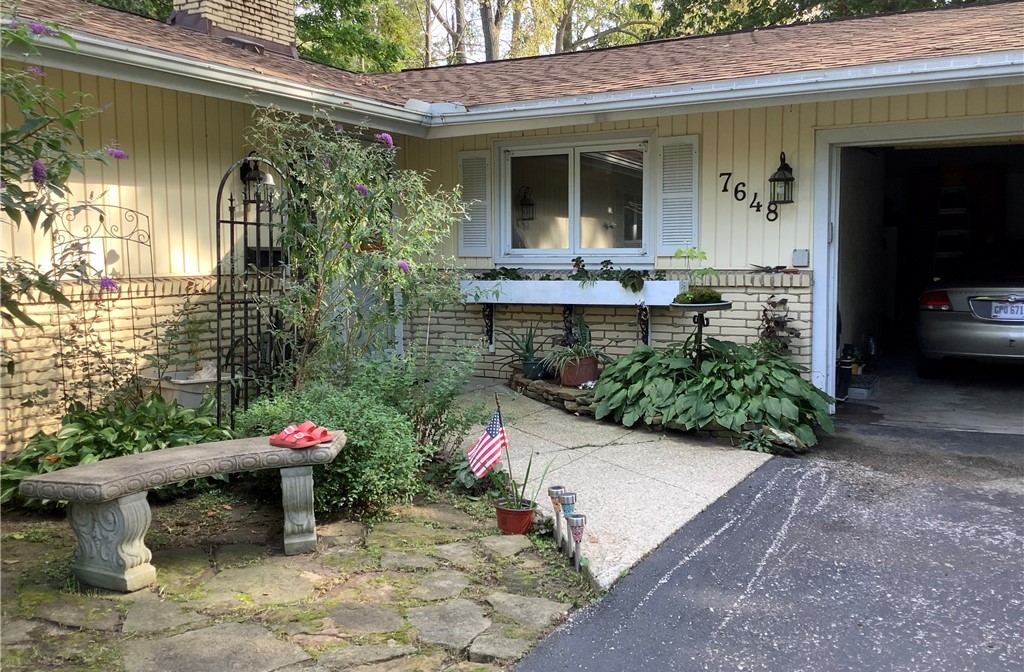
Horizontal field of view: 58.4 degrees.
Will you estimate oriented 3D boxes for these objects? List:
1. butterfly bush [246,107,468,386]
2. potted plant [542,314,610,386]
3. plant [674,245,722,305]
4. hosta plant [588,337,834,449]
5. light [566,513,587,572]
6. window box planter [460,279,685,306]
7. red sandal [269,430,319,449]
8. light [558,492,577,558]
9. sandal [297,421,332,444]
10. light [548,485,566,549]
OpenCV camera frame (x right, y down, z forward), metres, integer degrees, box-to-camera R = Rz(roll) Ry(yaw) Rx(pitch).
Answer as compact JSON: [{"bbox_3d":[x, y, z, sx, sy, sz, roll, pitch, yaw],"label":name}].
[{"bbox_3d":[-1.030,-0.418,6.036,1.400,2.080,1.250,0,4,0],"label":"butterfly bush"},{"bbox_3d":[0.516,0.132,7.331,0.530,0.570,0.460,0,4,0],"label":"potted plant"},{"bbox_3d":[1.335,-0.435,6.600,0.360,0.410,0.340,2,6,29],"label":"plant"},{"bbox_3d":[1.428,0.317,6.503,1.720,0.580,1.220,2,6,29],"label":"hosta plant"},{"bbox_3d":[0.270,0.859,3.805,0.073,0.240,0.073,0,4,0],"label":"light"},{"bbox_3d":[0.484,-0.379,7.965,2.080,0.200,0.235,2,6,29],"label":"window box planter"},{"bbox_3d":[-1.022,0.476,4.298,0.250,0.082,0.098,4,6,45],"label":"red sandal"},{"bbox_3d":[0.239,0.791,3.771,0.070,0.285,0.070,-1,6,29],"label":"light"},{"bbox_3d":[-0.893,0.424,4.046,0.243,0.077,0.095,0,5,8],"label":"sandal"},{"bbox_3d":[0.203,0.812,4.092,0.073,0.272,0.073,0,4,0],"label":"light"}]

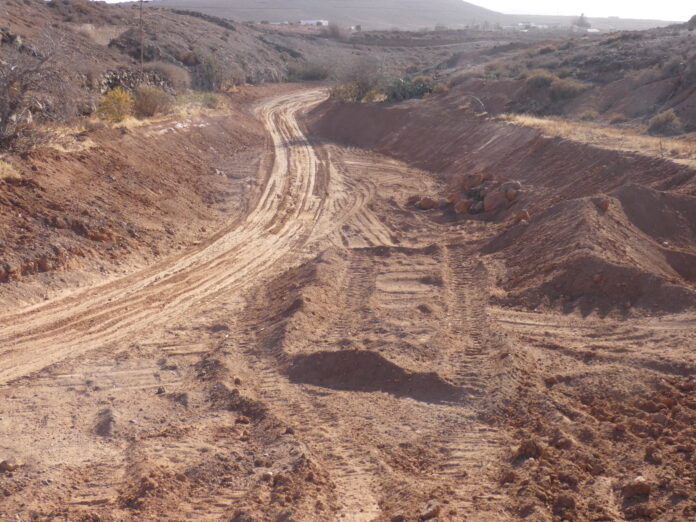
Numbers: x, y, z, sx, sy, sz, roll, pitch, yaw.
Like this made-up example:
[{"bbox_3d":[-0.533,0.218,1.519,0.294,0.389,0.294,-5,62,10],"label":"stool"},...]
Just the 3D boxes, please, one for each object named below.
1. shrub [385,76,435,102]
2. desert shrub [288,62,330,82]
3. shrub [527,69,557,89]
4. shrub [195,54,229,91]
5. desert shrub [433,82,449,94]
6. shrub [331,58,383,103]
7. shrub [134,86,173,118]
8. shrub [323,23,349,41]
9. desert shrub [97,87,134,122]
[{"bbox_3d":[3.922,-10.936,50.000,3.190,1.580,2.390,1,17,0],"label":"shrub"},{"bbox_3d":[-4.131,-19.713,82.000,4.600,1.990,3.450,1,17,0],"label":"desert shrub"},{"bbox_3d":[11.105,-10.474,45.000,1.720,1.090,1.550,1,17,0],"label":"shrub"},{"bbox_3d":[-9.749,-13.463,56.000,2.430,2.440,2.190,1,17,0],"label":"shrub"},{"bbox_3d":[6.370,-11.880,54.000,1.100,0.790,0.990,1,17,0],"label":"desert shrub"},{"bbox_3d":[0.542,-11.510,50.000,3.320,2.670,2.820,1,17,0],"label":"shrub"},{"bbox_3d":[-9.426,-7.681,38.000,1.840,1.470,1.750,1,17,0],"label":"shrub"},{"bbox_3d":[-2.787,-55.612,190.000,6.780,4.140,6.110,1,17,0],"label":"shrub"},{"bbox_3d":[-10.971,-7.385,37.000,1.790,1.610,1.700,1,17,0],"label":"desert shrub"}]

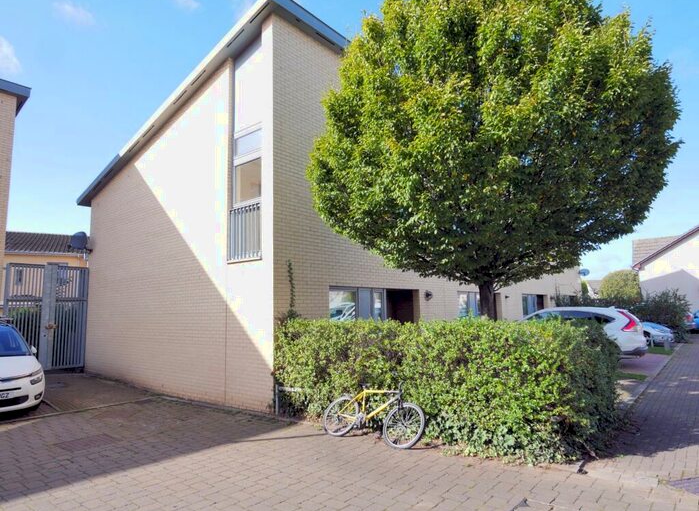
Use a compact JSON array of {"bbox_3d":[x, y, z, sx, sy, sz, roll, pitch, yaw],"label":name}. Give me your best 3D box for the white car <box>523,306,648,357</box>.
[{"bbox_3d":[6.728,2.553,14.219,4.550,1.690,1.820,-7,-9,39],"label":"white car"}]

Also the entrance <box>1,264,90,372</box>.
[{"bbox_3d":[-8.662,1.787,12.717,0.120,3.020,2.120,-7,-9,39],"label":"entrance"}]

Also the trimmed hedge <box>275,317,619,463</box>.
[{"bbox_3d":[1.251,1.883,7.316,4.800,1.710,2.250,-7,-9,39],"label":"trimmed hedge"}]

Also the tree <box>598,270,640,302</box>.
[{"bbox_3d":[23.266,3.610,37.697,3.933,4.864,3.933,-7,-9,39],"label":"tree"}]

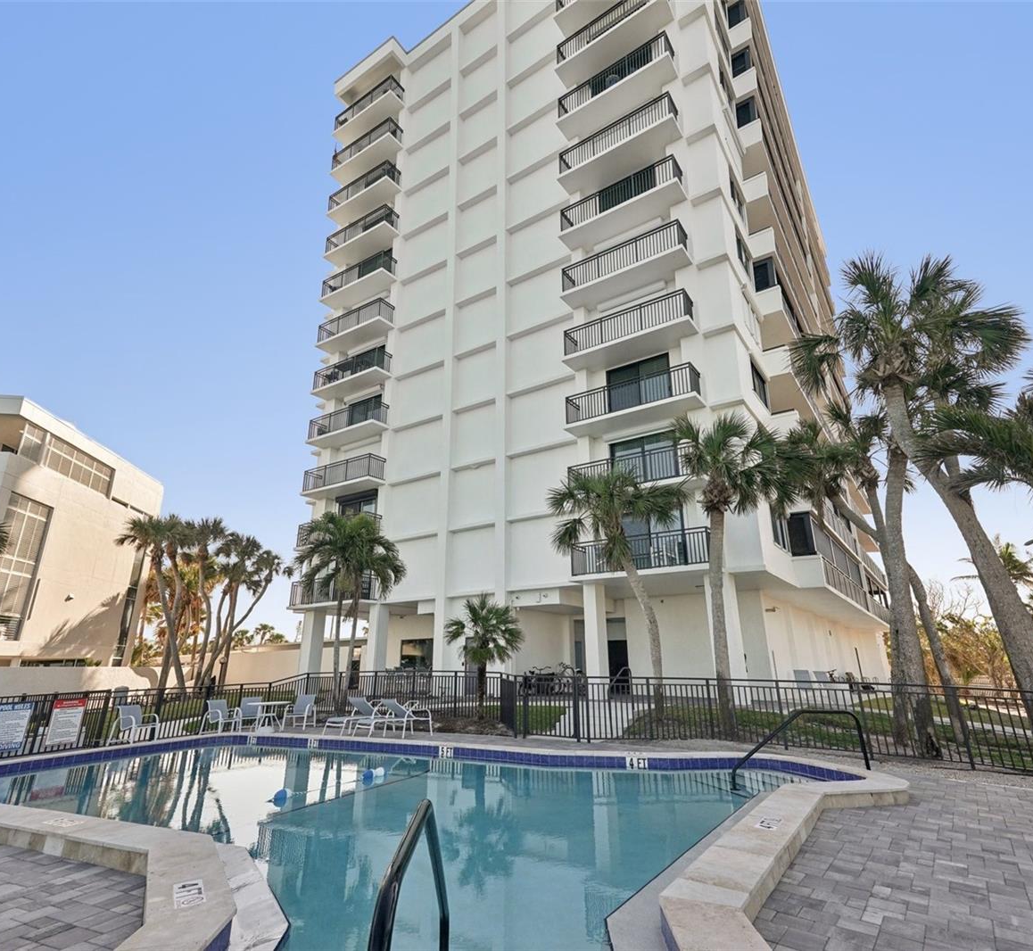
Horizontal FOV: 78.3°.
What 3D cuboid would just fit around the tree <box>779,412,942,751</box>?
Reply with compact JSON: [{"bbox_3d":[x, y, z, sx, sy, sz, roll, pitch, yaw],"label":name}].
[{"bbox_3d":[6.666,1.693,12.127,2.633,6.400,2.425,0,-16,0],"label":"tree"}]

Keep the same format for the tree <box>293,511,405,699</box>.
[{"bbox_3d":[-4.755,3.718,17.620,2.958,5.462,2.863,0,-16,0],"label":"tree"}]

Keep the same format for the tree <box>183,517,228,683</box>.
[{"bbox_3d":[-14.965,6.040,29.709,2.386,8.016,2.386,0,-16,0],"label":"tree"}]

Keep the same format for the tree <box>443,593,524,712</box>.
[{"bbox_3d":[-0.819,4.486,15.807,1.959,2.984,1.959,0,-16,0],"label":"tree"}]

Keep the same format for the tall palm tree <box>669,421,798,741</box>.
[{"bbox_3d":[4.903,1.894,13.608,2.605,6.750,2.547,0,-16,0],"label":"tall palm tree"}]

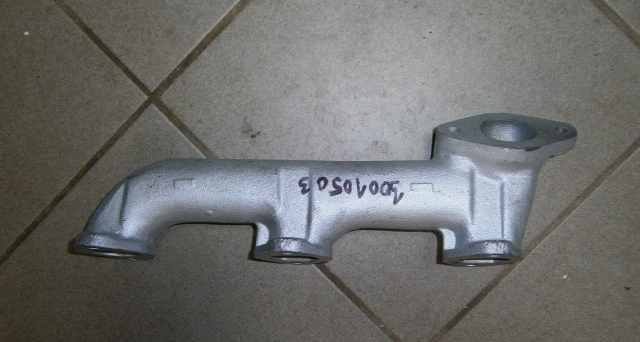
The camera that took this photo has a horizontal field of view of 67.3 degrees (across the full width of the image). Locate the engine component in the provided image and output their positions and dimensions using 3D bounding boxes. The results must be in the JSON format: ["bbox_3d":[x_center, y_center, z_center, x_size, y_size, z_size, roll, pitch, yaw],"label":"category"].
[{"bbox_3d":[-0.003,0.015,0.352,0.366,0.073,0.116,0,92,3],"label":"engine component"}]

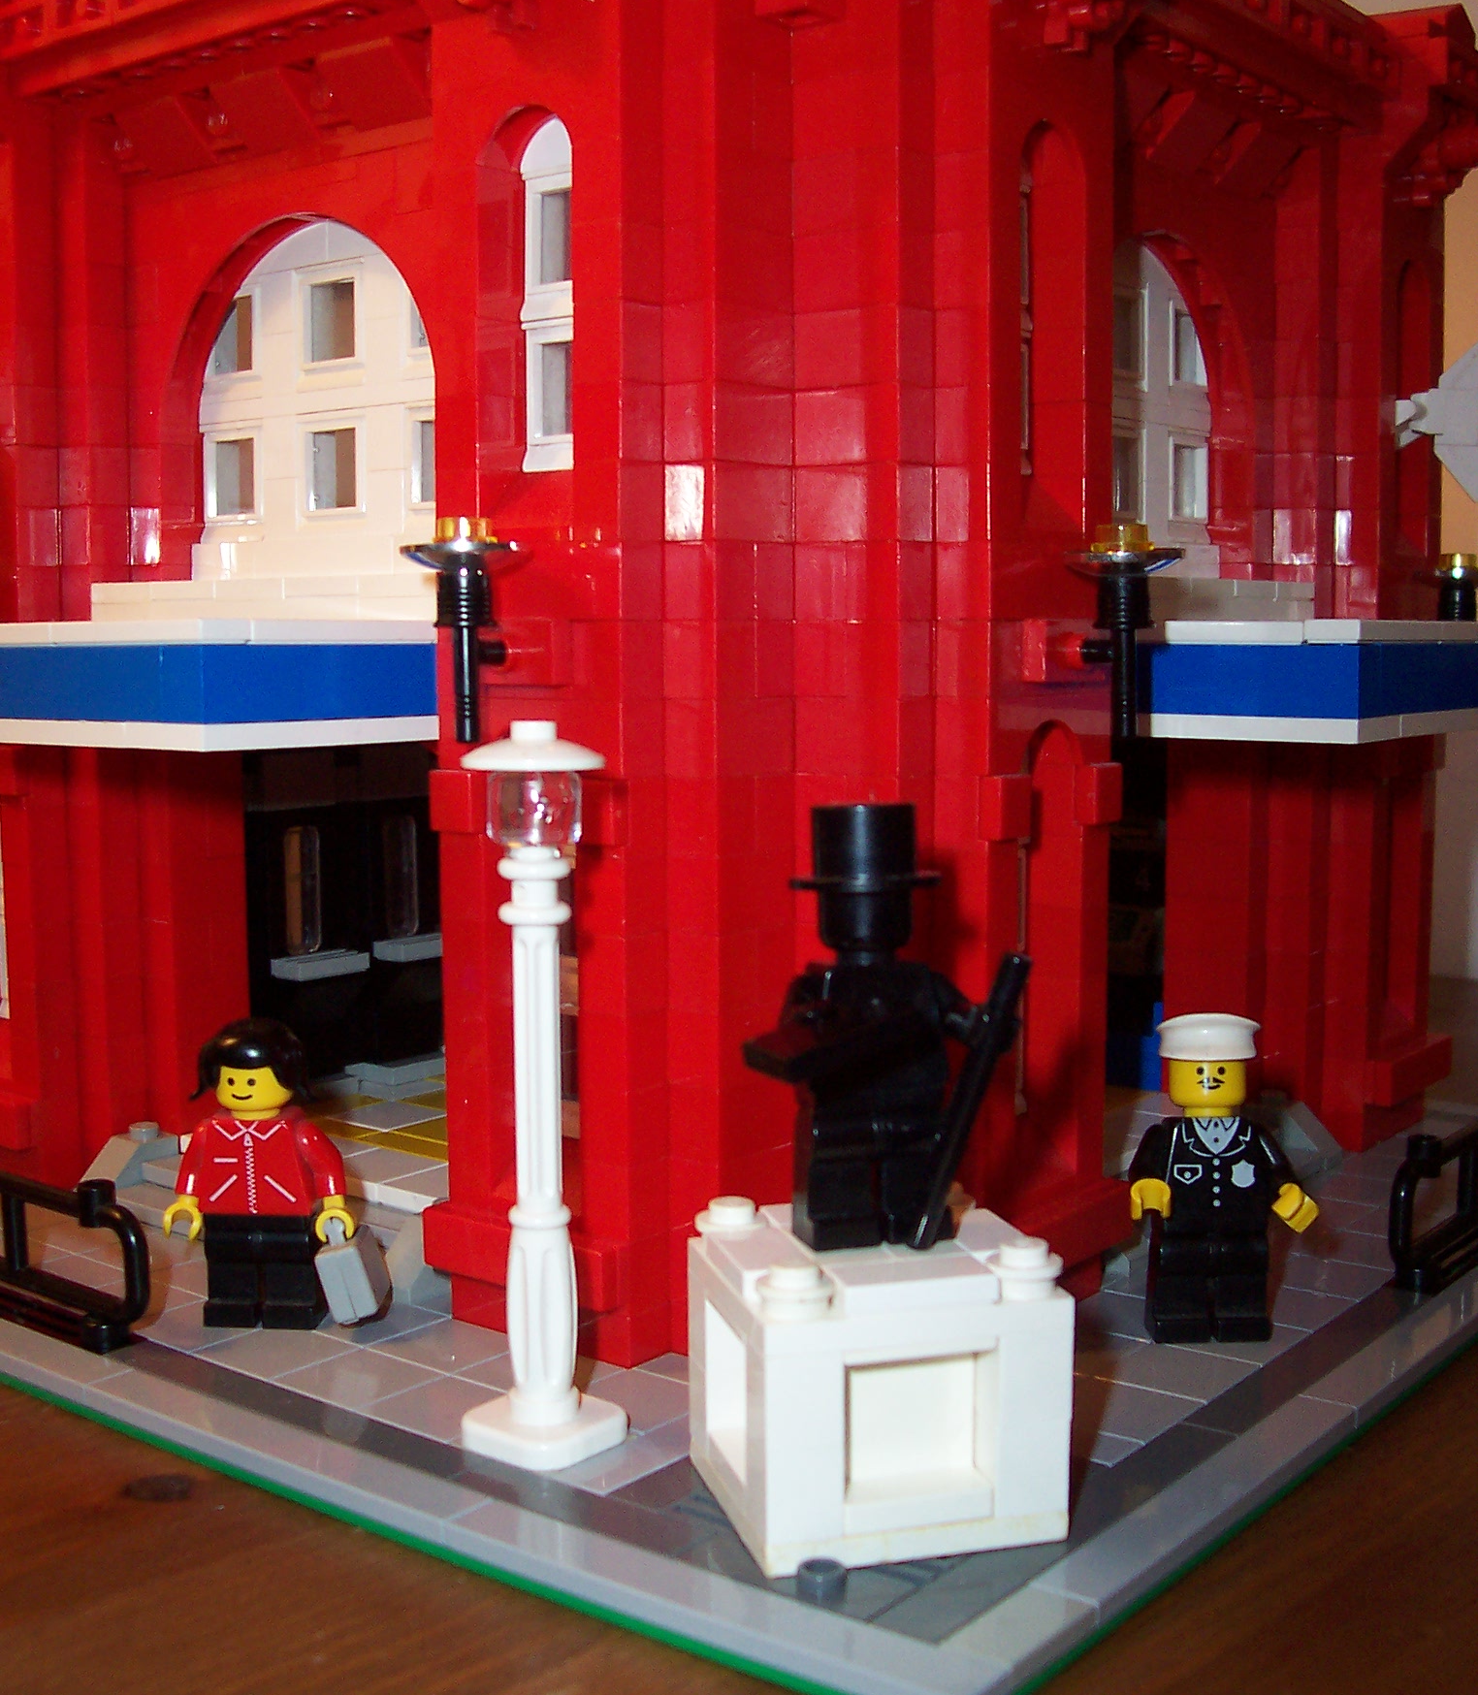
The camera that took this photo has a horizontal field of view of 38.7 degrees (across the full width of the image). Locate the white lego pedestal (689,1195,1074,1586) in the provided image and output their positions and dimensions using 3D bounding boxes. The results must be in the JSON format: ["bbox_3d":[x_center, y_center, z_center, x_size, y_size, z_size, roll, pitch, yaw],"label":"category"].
[{"bbox_3d":[0.014,0.055,0.225,0.032,0.030,0.032,-2,6,-15],"label":"white lego pedestal"}]

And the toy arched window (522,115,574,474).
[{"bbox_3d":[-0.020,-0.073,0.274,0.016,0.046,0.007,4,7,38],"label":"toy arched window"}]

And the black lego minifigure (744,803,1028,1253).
[{"bbox_3d":[0.015,0.019,0.219,0.030,0.046,0.022,-2,6,-15],"label":"black lego minifigure"}]

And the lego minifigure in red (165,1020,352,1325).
[{"bbox_3d":[-0.064,0.044,0.286,0.025,0.041,0.015,0,6,5],"label":"lego minifigure in red"}]

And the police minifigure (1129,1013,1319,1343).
[{"bbox_3d":[0.062,0.043,0.275,0.024,0.043,0.018,0,6,1],"label":"police minifigure"}]

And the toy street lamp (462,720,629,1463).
[{"bbox_3d":[-0.023,0.027,0.241,0.016,0.083,0.016,4,7,38],"label":"toy street lamp"}]

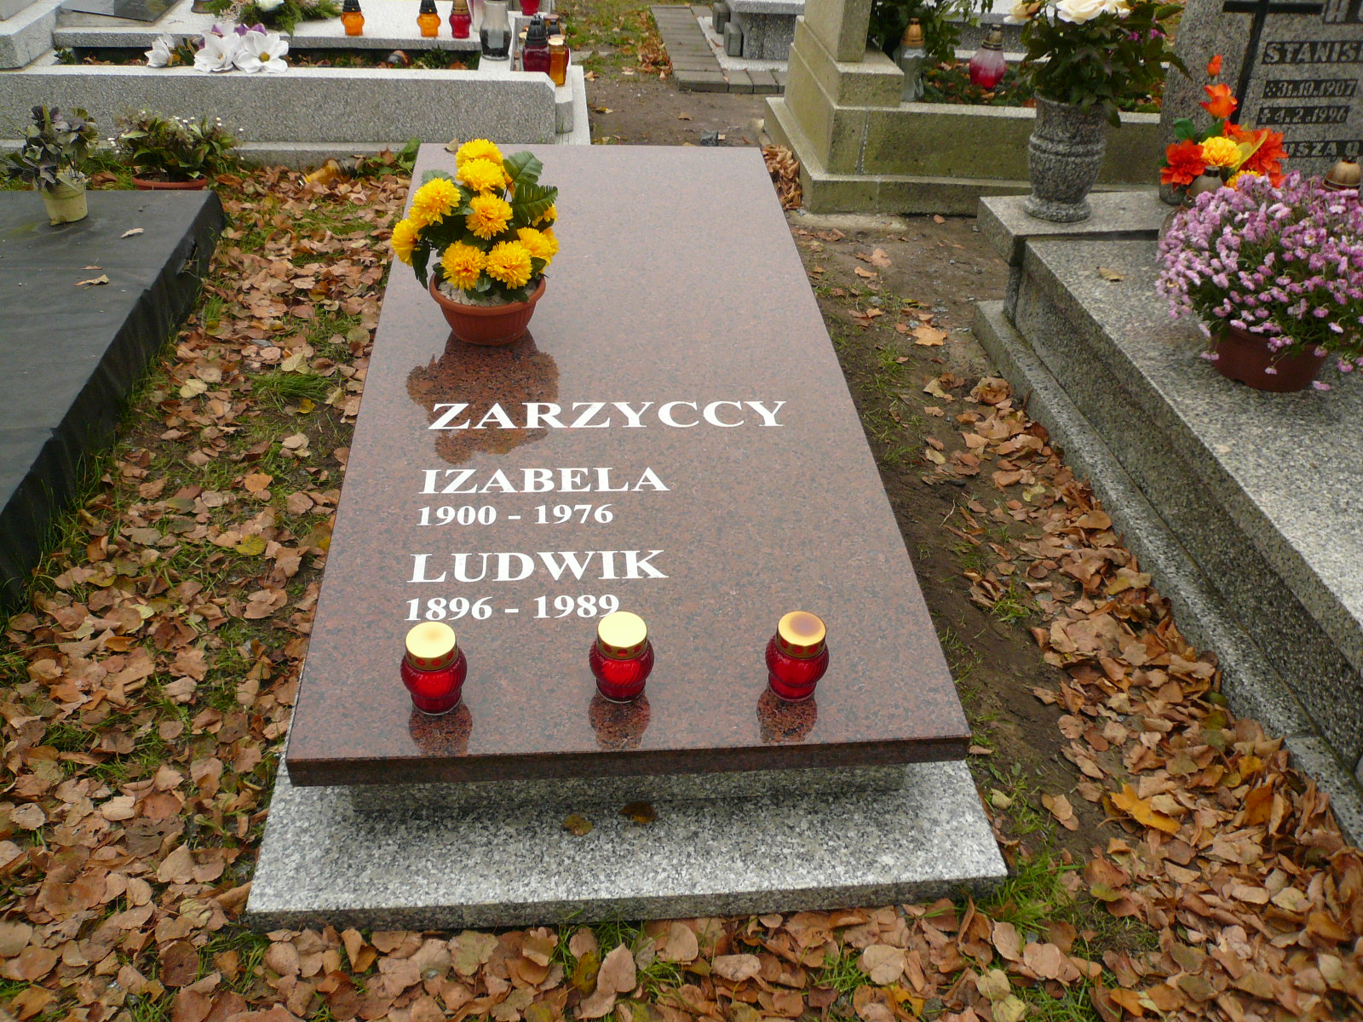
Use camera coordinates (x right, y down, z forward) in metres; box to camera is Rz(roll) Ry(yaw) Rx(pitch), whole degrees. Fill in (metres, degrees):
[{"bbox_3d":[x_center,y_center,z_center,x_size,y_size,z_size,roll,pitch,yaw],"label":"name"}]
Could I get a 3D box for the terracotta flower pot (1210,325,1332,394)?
[{"bbox_3d":[1.171,-0.332,2.227,0.235,0.100,0.235,2,37,-1],"label":"terracotta flower pot"}]

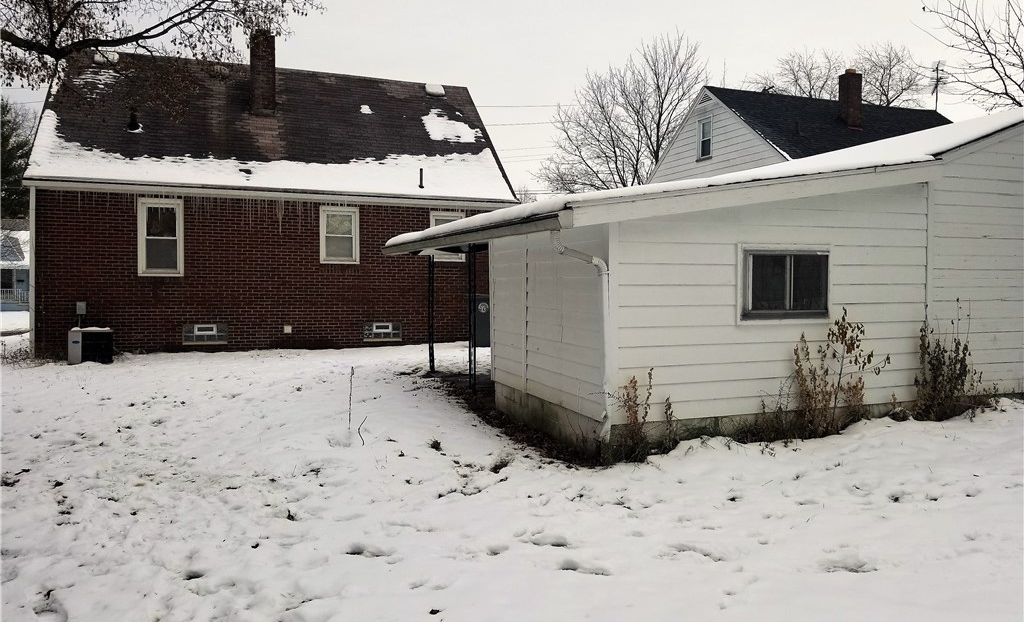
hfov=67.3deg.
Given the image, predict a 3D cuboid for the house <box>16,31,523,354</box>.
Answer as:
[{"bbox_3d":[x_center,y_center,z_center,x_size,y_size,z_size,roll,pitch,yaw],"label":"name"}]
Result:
[{"bbox_3d":[-5.763,-2.814,19.266,9.620,7.000,7.800,-1,2,-21],"label":"house"}]

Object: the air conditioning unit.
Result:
[{"bbox_3d":[-7.589,0.632,13.909,0.660,0.640,0.640,-1,2,-21],"label":"air conditioning unit"}]

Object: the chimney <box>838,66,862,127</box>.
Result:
[{"bbox_3d":[10.278,-6.412,23.367,0.500,1.850,0.430,-1,2,-21],"label":"chimney"}]

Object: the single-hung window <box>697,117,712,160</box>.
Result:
[{"bbox_3d":[5.835,-5.227,23.318,0.120,1.250,0.790,-1,2,-21],"label":"single-hung window"}]

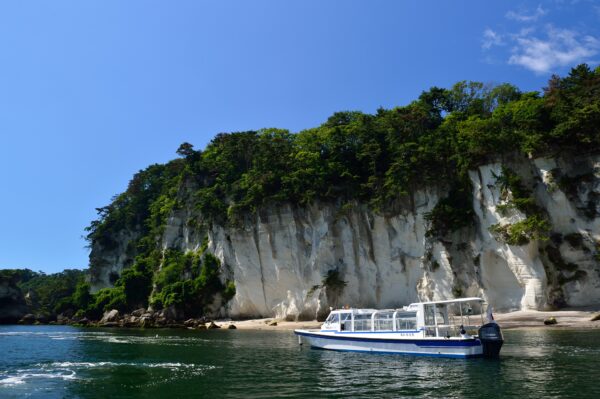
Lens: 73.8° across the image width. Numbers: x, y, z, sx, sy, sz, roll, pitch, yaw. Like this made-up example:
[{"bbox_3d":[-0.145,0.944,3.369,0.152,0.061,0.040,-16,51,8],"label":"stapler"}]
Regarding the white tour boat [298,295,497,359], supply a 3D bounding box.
[{"bbox_3d":[3.840,5.840,18.600,10.100,2.250,2.350,-11,-19,34],"label":"white tour boat"}]

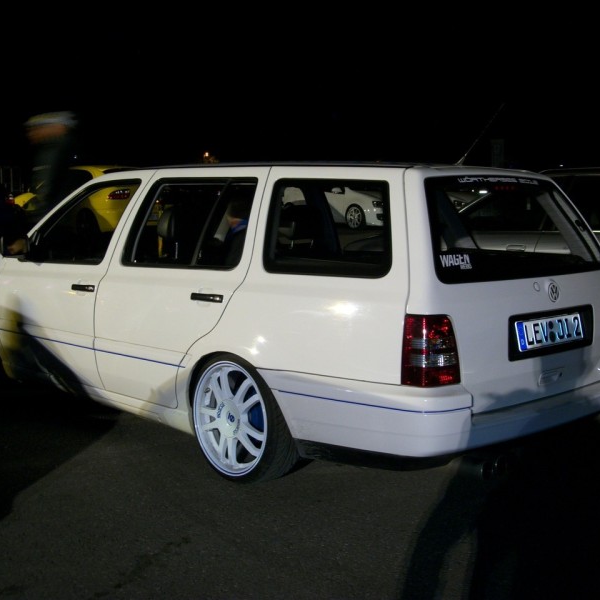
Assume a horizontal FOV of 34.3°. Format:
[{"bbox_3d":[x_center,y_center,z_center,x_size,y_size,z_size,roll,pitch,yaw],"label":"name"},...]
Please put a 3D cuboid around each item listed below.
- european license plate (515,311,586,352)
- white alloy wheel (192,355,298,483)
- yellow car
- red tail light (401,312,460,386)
[{"bbox_3d":[0.977,0.122,3.778,0.452,0.110,0.012,-6,-3,-42],"label":"european license plate"},{"bbox_3d":[-0.227,0.485,4.036,0.190,0.560,0.560,-3,7,-43],"label":"white alloy wheel"},{"bbox_3d":[-3.831,-1.790,18.287,1.760,1.450,4.250,-6,9,-40],"label":"yellow car"},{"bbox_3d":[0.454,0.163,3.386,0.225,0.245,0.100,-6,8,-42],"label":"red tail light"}]

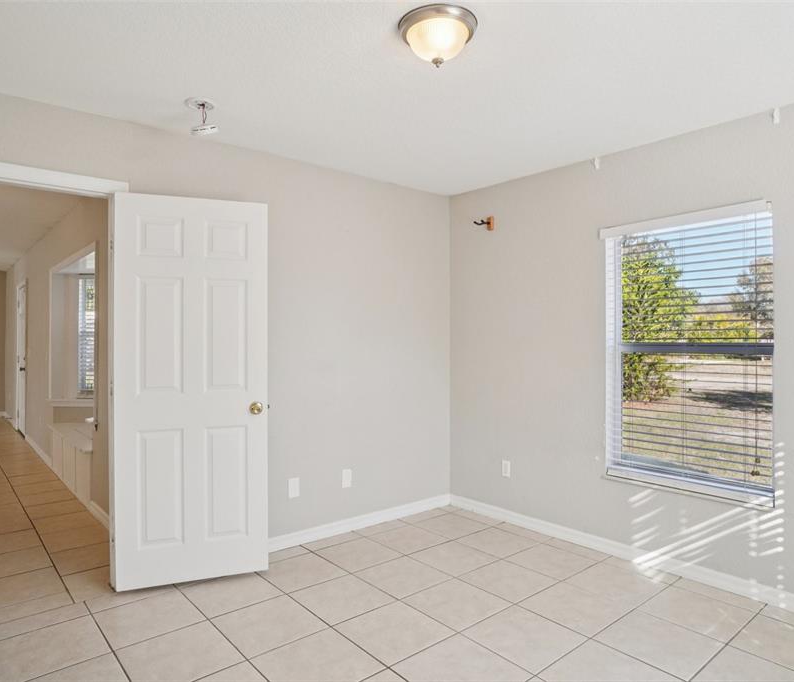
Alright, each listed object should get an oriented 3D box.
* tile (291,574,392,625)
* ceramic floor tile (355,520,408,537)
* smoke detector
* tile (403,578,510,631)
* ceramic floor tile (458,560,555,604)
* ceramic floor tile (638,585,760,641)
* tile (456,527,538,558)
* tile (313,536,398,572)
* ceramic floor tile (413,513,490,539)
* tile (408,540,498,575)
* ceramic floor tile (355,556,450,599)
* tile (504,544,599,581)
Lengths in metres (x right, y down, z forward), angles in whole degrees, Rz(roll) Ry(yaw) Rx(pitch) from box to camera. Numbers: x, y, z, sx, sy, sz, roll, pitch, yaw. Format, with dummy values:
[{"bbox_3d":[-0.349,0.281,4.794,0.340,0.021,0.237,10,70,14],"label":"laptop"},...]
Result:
[{"bbox_3d":[-0.279,1.330,2.659,0.405,0.010,0.405,0,-1,-40],"label":"tile"},{"bbox_3d":[-0.089,1.342,3.714,0.405,0.010,0.145,0,-1,-40],"label":"ceramic floor tile"},{"bbox_3d":[-0.964,-1.100,2.530,0.160,0.150,0.160,0,-1,-40],"label":"smoke detector"},{"bbox_3d":[0.300,1.329,2.607,0.405,0.010,0.405,0,-1,-40],"label":"tile"},{"bbox_3d":[0.616,1.332,2.870,0.405,0.010,0.405,0,-1,-40],"label":"ceramic floor tile"},{"bbox_3d":[1.444,1.317,2.475,0.400,0.010,0.400,1,-1,-40],"label":"ceramic floor tile"},{"bbox_3d":[0.668,1.338,3.449,0.405,0.010,0.405,0,-1,-40],"label":"tile"},{"bbox_3d":[-0.226,1.336,3.238,0.405,0.010,0.405,0,-1,-40],"label":"tile"},{"bbox_3d":[0.400,1.335,3.721,0.400,0.010,0.400,1,-1,-40],"label":"ceramic floor tile"},{"bbox_3d":[0.350,1.326,3.149,0.400,0.010,0.400,1,-1,-40],"label":"tile"},{"bbox_3d":[0.037,1.333,2.922,0.405,0.010,0.405,0,-1,-40],"label":"ceramic floor tile"},{"bbox_3d":[0.931,1.334,3.133,0.405,0.010,0.405,0,-1,-40],"label":"tile"}]

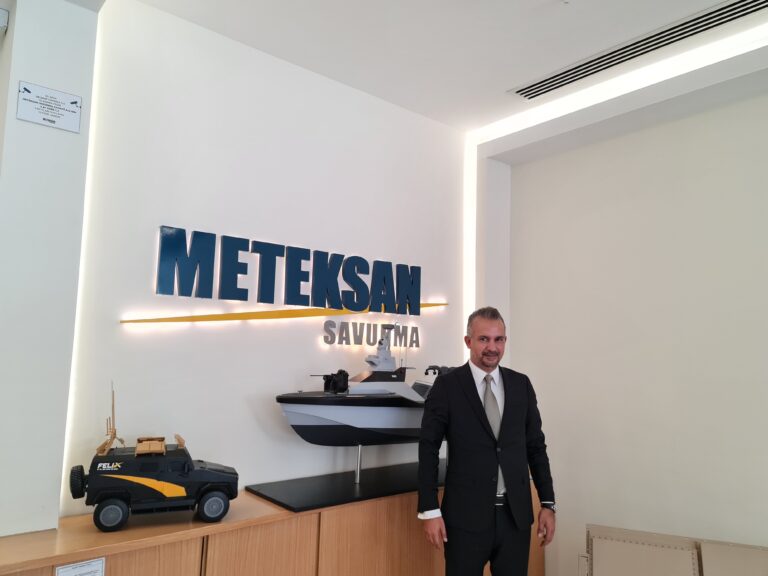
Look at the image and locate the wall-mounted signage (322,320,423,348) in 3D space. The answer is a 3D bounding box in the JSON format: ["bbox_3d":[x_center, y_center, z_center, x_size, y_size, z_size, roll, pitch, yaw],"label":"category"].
[{"bbox_3d":[-0.059,0.281,3.314,0.739,0.140,0.030,6,-8,-40],"label":"wall-mounted signage"}]

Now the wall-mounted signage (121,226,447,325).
[{"bbox_3d":[-0.355,0.016,3.080,2.053,0.441,0.050,6,-8,-40],"label":"wall-mounted signage"}]

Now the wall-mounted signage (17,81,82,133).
[{"bbox_3d":[-1.313,-0.713,2.190,0.219,0.157,0.012,6,-8,-40],"label":"wall-mounted signage"}]

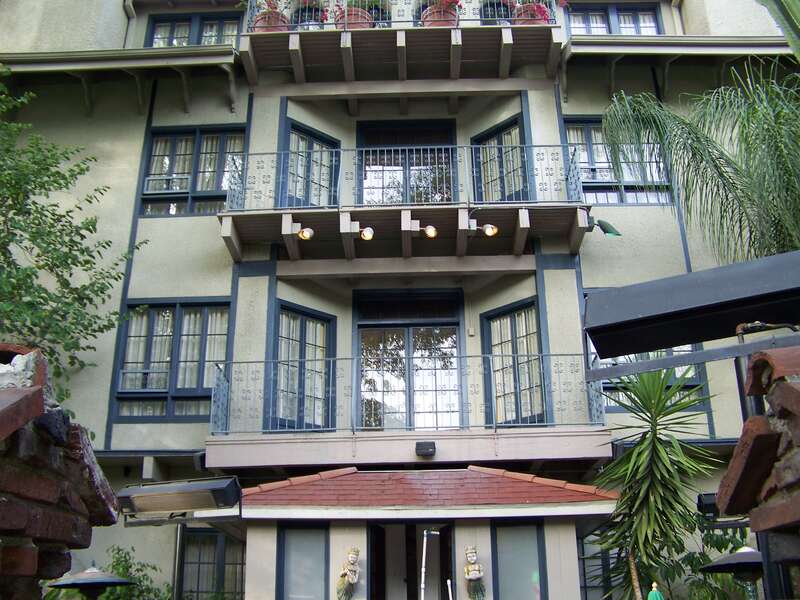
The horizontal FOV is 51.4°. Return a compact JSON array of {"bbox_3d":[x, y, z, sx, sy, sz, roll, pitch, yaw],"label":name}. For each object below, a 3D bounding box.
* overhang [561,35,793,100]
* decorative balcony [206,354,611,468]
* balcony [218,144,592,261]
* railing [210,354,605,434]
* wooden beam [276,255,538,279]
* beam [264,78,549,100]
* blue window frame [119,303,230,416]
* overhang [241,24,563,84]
[{"bbox_3d":[3.996,-3.449,12.061,3.193,0.624,0.884,-1,-22,2],"label":"overhang"},{"bbox_3d":[0.097,1.445,10.208,4.738,1.288,0.832,-1,-22,2],"label":"decorative balcony"},{"bbox_3d":[0.065,-1.317,11.350,4.901,1.249,0.832,-1,-22,2],"label":"balcony"},{"bbox_3d":[0.089,1.263,10.284,4.613,0.894,0.790,-1,-22,2],"label":"railing"},{"bbox_3d":[0.082,-0.465,11.471,3.578,0.244,0.208,-1,-22,2],"label":"wooden beam"},{"bbox_3d":[0.093,-3.202,12.601,4.295,0.218,0.208,-1,-22,2],"label":"beam"},{"bbox_3d":[-3.000,0.756,11.050,1.435,1.674,0.135,-1,-22,2],"label":"blue window frame"},{"bbox_3d":[0.021,-3.600,12.307,4.641,0.295,0.811,-1,-22,2],"label":"overhang"}]

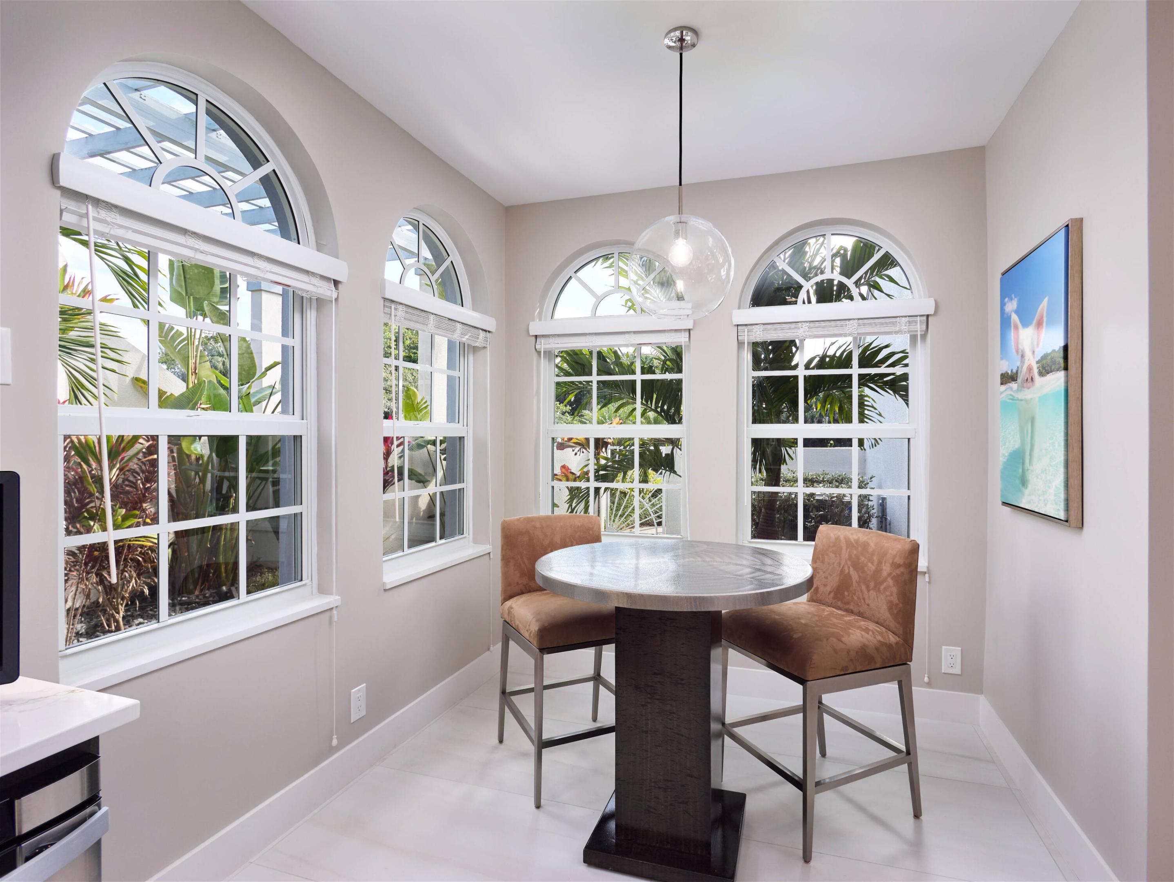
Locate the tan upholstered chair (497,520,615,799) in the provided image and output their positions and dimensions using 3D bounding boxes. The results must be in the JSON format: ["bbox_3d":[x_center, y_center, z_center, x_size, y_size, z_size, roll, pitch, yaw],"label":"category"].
[{"bbox_3d":[-0.067,0.835,2.552,0.485,0.985,0.555,0,0,-25],"label":"tan upholstered chair"}]

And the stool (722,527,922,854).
[{"bbox_3d":[0.848,0.838,2.257,0.555,0.985,0.475,0,0,-24],"label":"stool"}]

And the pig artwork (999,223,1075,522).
[{"bbox_3d":[1.599,-0.210,2.180,0.042,0.945,0.690,0,0,19],"label":"pig artwork"}]

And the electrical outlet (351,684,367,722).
[{"bbox_3d":[-0.904,1.045,2.433,0.009,0.122,0.077,0,0,19],"label":"electrical outlet"}]

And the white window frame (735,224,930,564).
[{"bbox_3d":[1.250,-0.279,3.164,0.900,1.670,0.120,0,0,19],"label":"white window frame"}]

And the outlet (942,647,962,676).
[{"bbox_3d":[1.720,1.035,2.874,0.077,0.122,0.009,0,0,19],"label":"outlet"}]

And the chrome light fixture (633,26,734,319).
[{"bbox_3d":[0.321,-0.900,2.087,0.340,0.955,0.340,0,0,19],"label":"chrome light fixture"}]

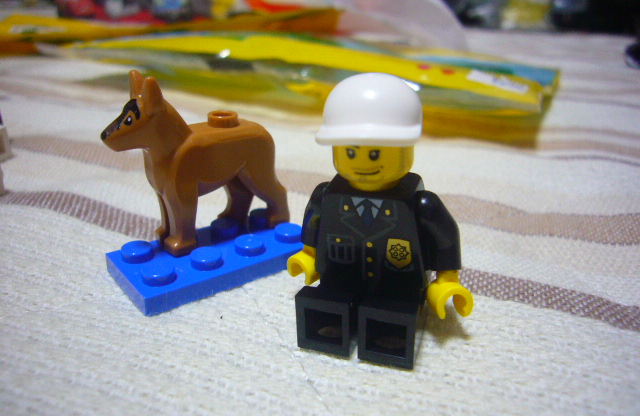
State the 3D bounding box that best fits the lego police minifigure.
[{"bbox_3d":[0.007,0.001,0.068,0.026,0.036,0.017,6,23,18],"label":"lego police minifigure"}]

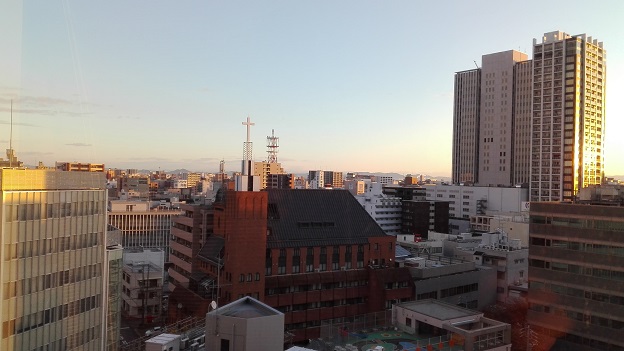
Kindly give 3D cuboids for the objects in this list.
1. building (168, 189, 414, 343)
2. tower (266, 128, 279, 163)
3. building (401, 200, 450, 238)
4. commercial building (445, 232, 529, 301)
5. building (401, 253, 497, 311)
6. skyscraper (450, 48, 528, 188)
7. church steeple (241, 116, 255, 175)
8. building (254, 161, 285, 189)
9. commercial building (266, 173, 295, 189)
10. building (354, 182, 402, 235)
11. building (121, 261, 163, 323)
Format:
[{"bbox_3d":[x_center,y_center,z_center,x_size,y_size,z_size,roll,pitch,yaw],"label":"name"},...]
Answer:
[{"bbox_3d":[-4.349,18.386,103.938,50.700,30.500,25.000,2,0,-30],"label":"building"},{"bbox_3d":[-32.779,-24.449,370.177,8.500,28.200,8.500,2,0,-30],"label":"tower"},{"bbox_3d":[55.300,24.623,220.500,25.000,23.700,11.000,2,-1,-32],"label":"building"},{"bbox_3d":[47.600,25.605,123.500,12.000,19.500,21.000,2,-1,-31],"label":"commercial building"},{"bbox_3d":[28.800,26.812,104.200,26.000,15.800,14.000,2,-1,-33],"label":"building"},{"bbox_3d":[111.711,-11.892,253.549,25.000,99.000,57.800,2,-1,-37],"label":"skyscraper"},{"bbox_3d":[-11.750,-5.451,82.100,2.200,10.500,1.700,2,-1,-30],"label":"church steeple"},{"bbox_3d":[-34.300,12.825,355.000,23.000,45.500,15.000,2,-1,-28],"label":"building"},{"bbox_3d":[-22.800,17.359,324.000,17.500,36.400,10.000,1,-1,22],"label":"commercial building"},{"bbox_3d":[32.300,20.194,224.000,17.000,31.500,20.000,2,-1,-32],"label":"building"},{"bbox_3d":[-42.838,26.616,110.351,7.800,12.200,11.000,2,0,-34],"label":"building"}]

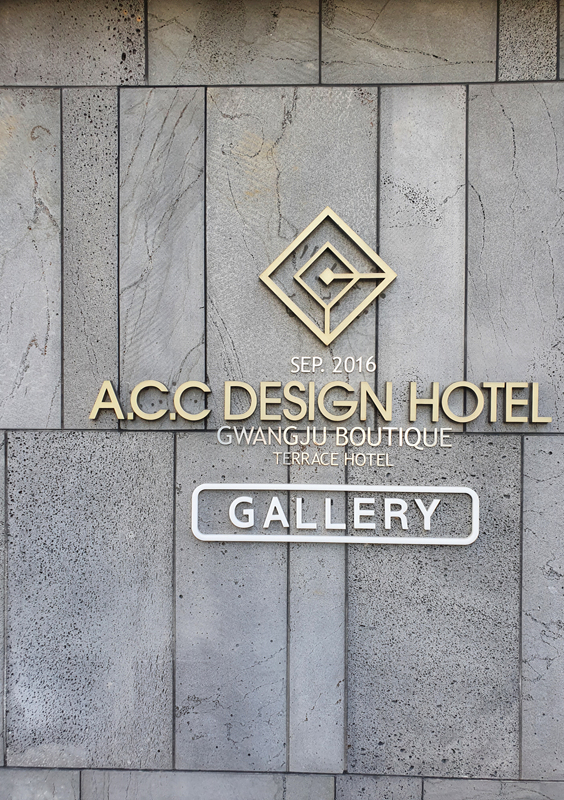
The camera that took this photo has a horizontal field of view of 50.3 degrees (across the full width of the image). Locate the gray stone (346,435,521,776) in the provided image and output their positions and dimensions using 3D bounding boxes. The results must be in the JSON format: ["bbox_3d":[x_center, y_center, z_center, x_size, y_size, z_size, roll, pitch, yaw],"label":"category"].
[{"bbox_3d":[0.263,0.356,1.057,0.296,0.597,0.030,0,1,2],"label":"gray stone"}]

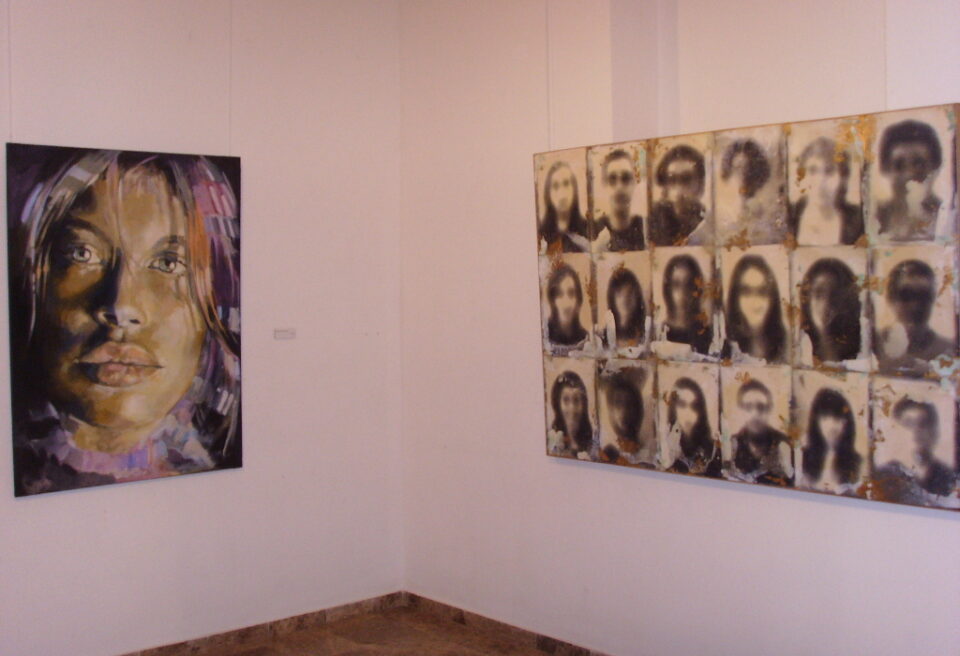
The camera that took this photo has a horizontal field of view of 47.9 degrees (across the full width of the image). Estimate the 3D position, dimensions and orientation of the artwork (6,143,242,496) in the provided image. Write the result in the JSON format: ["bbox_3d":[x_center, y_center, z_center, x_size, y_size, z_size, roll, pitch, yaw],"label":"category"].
[{"bbox_3d":[-1.383,-0.041,4.332,0.959,1.335,0.035,-3,4,-41],"label":"artwork"}]

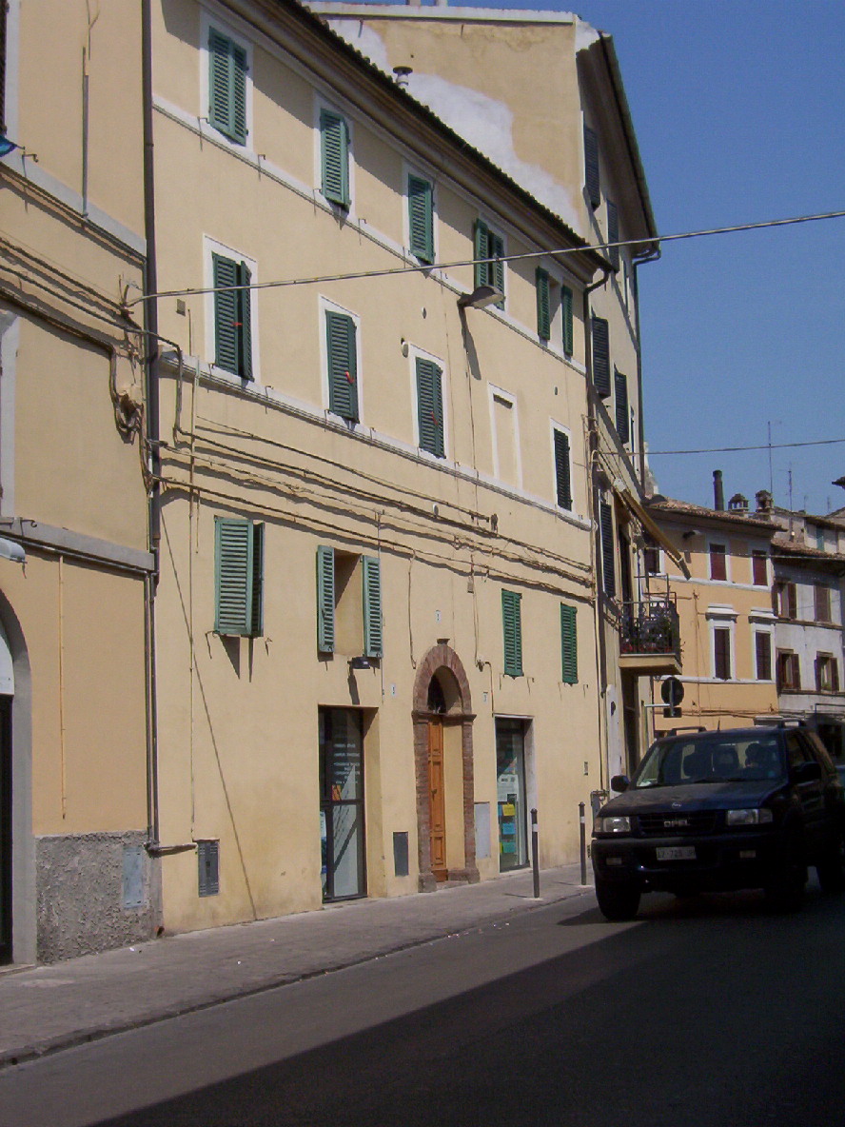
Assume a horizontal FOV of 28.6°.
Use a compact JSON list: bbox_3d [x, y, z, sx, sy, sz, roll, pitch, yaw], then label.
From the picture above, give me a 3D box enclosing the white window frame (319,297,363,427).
[{"bbox_3d":[-0.973,-2.419,19.863,0.100,1.360,1.132,-5,-8,24],"label":"white window frame"}]

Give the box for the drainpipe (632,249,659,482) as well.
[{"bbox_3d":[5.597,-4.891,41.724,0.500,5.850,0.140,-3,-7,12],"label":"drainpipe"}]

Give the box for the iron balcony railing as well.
[{"bbox_3d":[4.531,1.296,33.002,1.030,1.080,1.700,-3,-7,12],"label":"iron balcony railing"}]

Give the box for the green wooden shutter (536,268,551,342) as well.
[{"bbox_3d":[1.851,-3.965,25.426,0.045,1.030,0.360,-5,-9,24],"label":"green wooden shutter"}]

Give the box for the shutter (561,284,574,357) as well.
[{"bbox_3d":[2.333,-3.869,26.518,0.045,1.030,0.350,-5,-9,24],"label":"shutter"}]

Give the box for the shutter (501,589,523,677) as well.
[{"bbox_3d":[1.257,0.961,23.128,0.055,1.170,0.680,-6,-9,24],"label":"shutter"}]

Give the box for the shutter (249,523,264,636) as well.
[{"bbox_3d":[-1.667,0.159,16.855,0.045,1.160,0.345,0,-8,-16],"label":"shutter"}]

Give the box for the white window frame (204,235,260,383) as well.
[{"bbox_3d":[-2.016,-2.646,17.540,0.100,1.393,1.130,-5,-8,24],"label":"white window frame"}]

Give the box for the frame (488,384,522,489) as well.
[{"bbox_3d":[1.169,-1.804,23.570,0.070,1.350,0.990,-6,-9,24],"label":"frame"}]

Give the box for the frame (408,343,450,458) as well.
[{"bbox_3d":[0.088,-2.152,22.218,0.100,1.354,1.214,-5,-8,24],"label":"frame"}]

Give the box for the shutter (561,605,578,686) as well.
[{"bbox_3d":[2.234,1.216,25.251,0.055,1.170,0.670,-5,-9,24],"label":"shutter"}]

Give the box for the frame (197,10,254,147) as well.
[{"bbox_3d":[-2.096,-5.124,17.848,0.100,1.306,1.106,-5,-8,24],"label":"frame"}]

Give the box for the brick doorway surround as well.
[{"bbox_3d":[0.168,2.637,21.699,0.300,3.151,1.932,-5,-8,24],"label":"brick doorway surround"}]

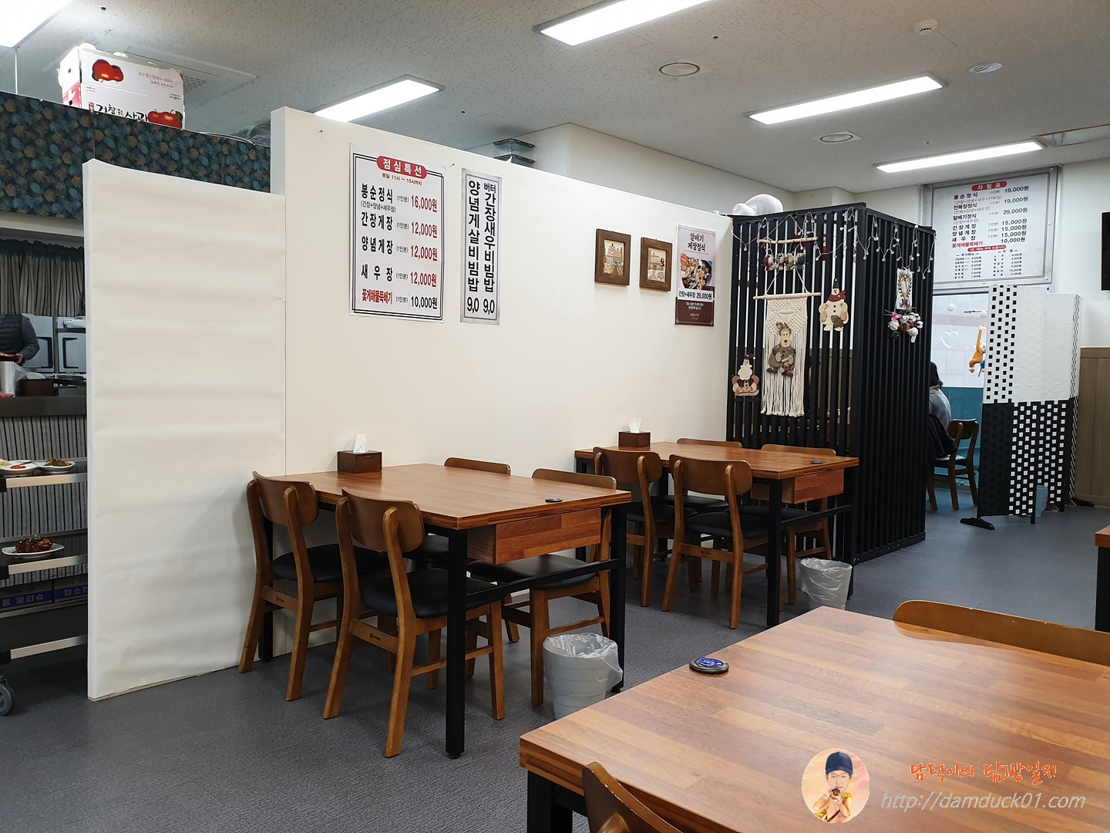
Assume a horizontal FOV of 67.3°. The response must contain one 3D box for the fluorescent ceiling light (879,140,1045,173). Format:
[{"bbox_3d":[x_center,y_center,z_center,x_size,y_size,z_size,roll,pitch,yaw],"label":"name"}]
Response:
[{"bbox_3d":[3.435,-2.205,7.126,1.280,0.040,0.290,4,5,44],"label":"fluorescent ceiling light"}]

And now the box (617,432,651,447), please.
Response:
[{"bbox_3d":[0.463,0.133,4.804,0.129,0.079,0.132,4,4,42],"label":"box"}]

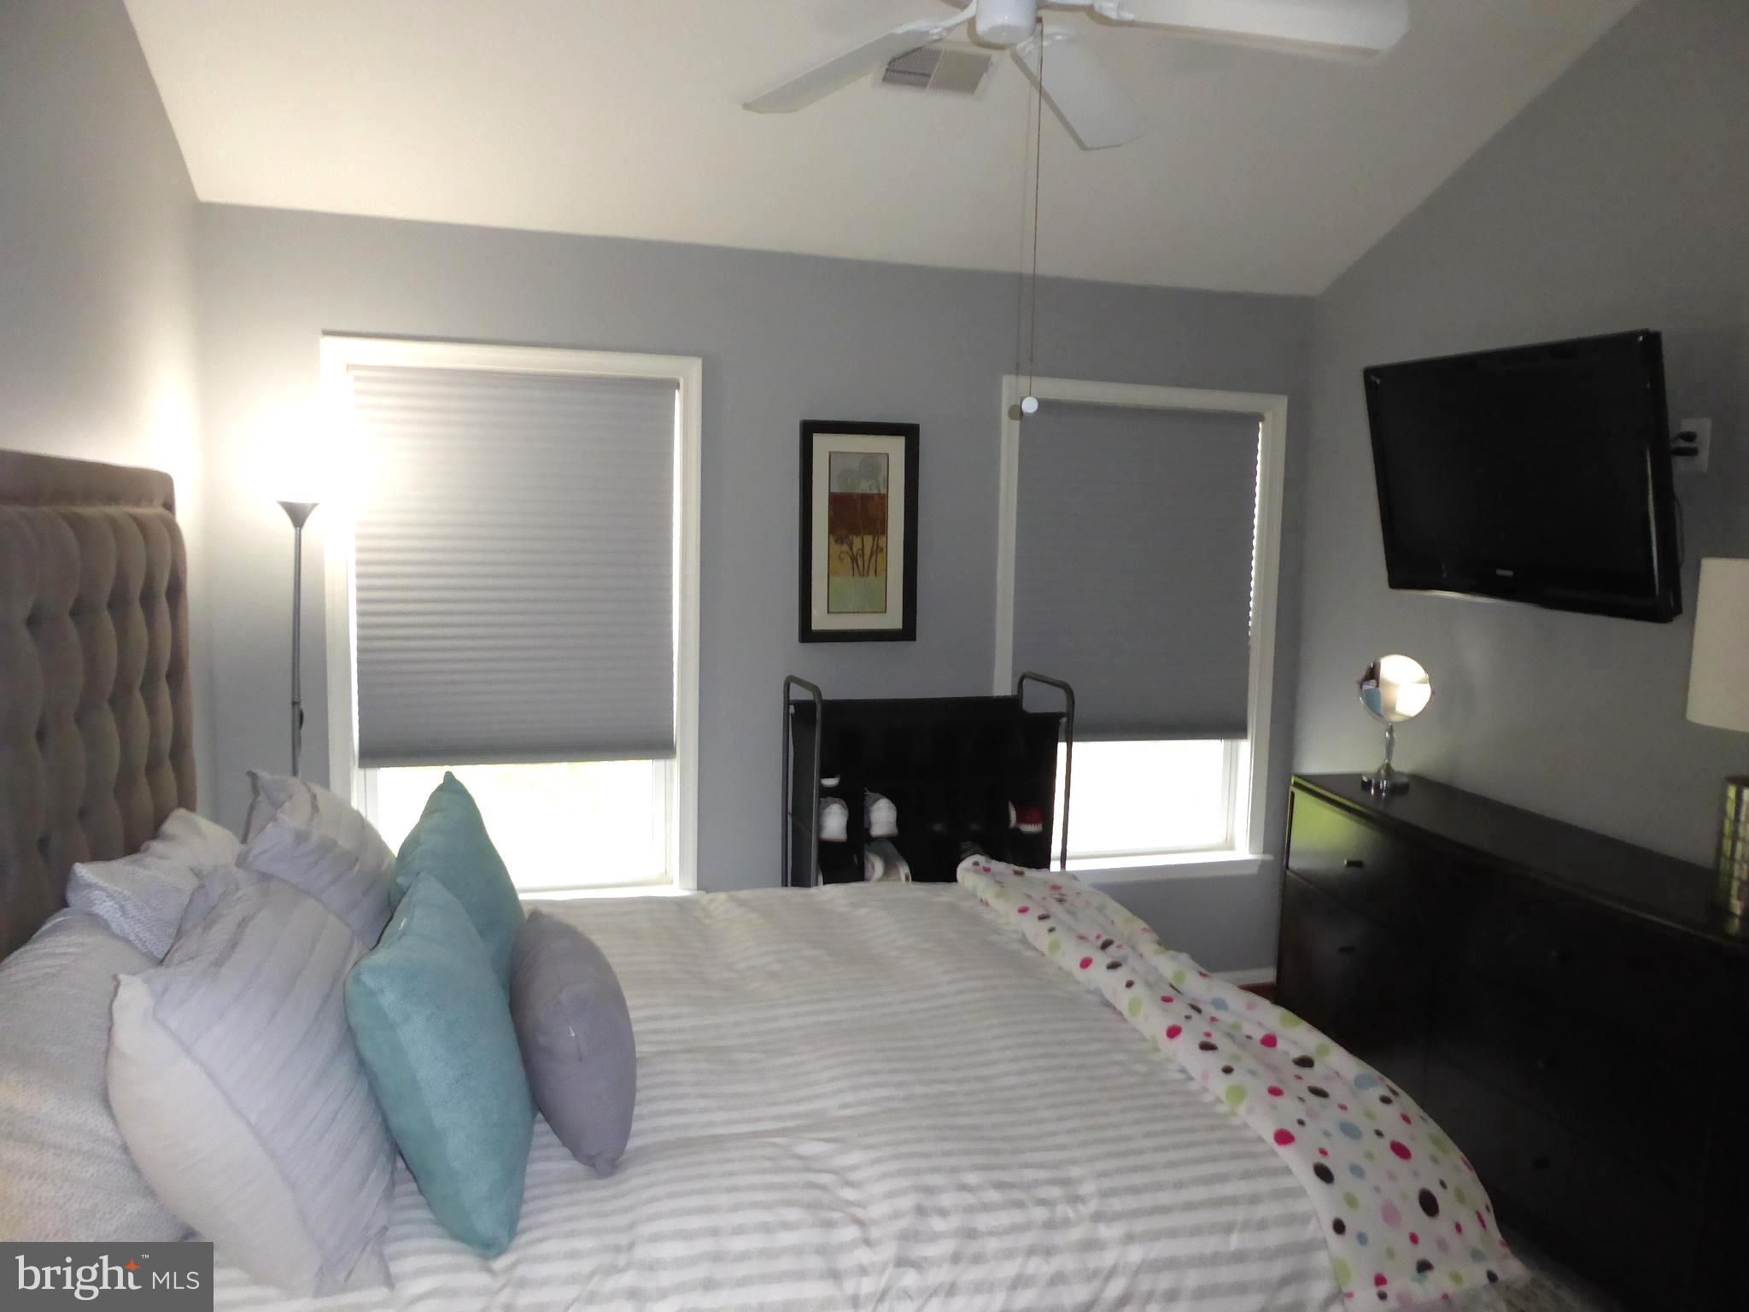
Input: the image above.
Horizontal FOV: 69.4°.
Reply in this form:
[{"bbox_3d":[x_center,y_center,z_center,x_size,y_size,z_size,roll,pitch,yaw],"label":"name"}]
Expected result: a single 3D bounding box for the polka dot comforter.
[{"bbox_3d":[0.580,0.767,2.633,0.450,0.290,1.700,0,6,-16],"label":"polka dot comforter"}]

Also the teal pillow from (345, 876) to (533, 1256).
[{"bbox_3d":[-0.603,0.557,1.791,0.180,0.430,0.430,-22,8,-8],"label":"teal pillow"}]

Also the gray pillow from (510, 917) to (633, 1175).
[{"bbox_3d":[-0.482,0.596,2.008,0.170,0.300,0.420,-14,9,-18],"label":"gray pillow"}]

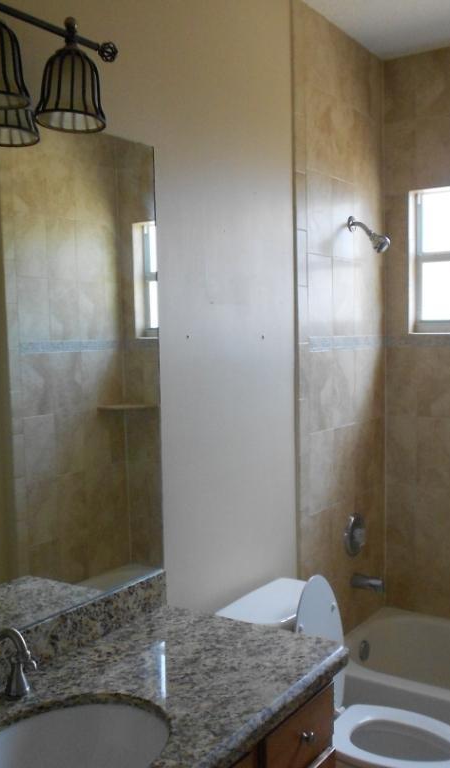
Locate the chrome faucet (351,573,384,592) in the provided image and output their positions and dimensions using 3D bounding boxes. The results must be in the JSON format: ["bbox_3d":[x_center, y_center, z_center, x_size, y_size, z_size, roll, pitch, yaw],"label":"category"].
[{"bbox_3d":[0.600,0.826,3.192,0.130,0.068,0.058,2,5,34],"label":"chrome faucet"}]

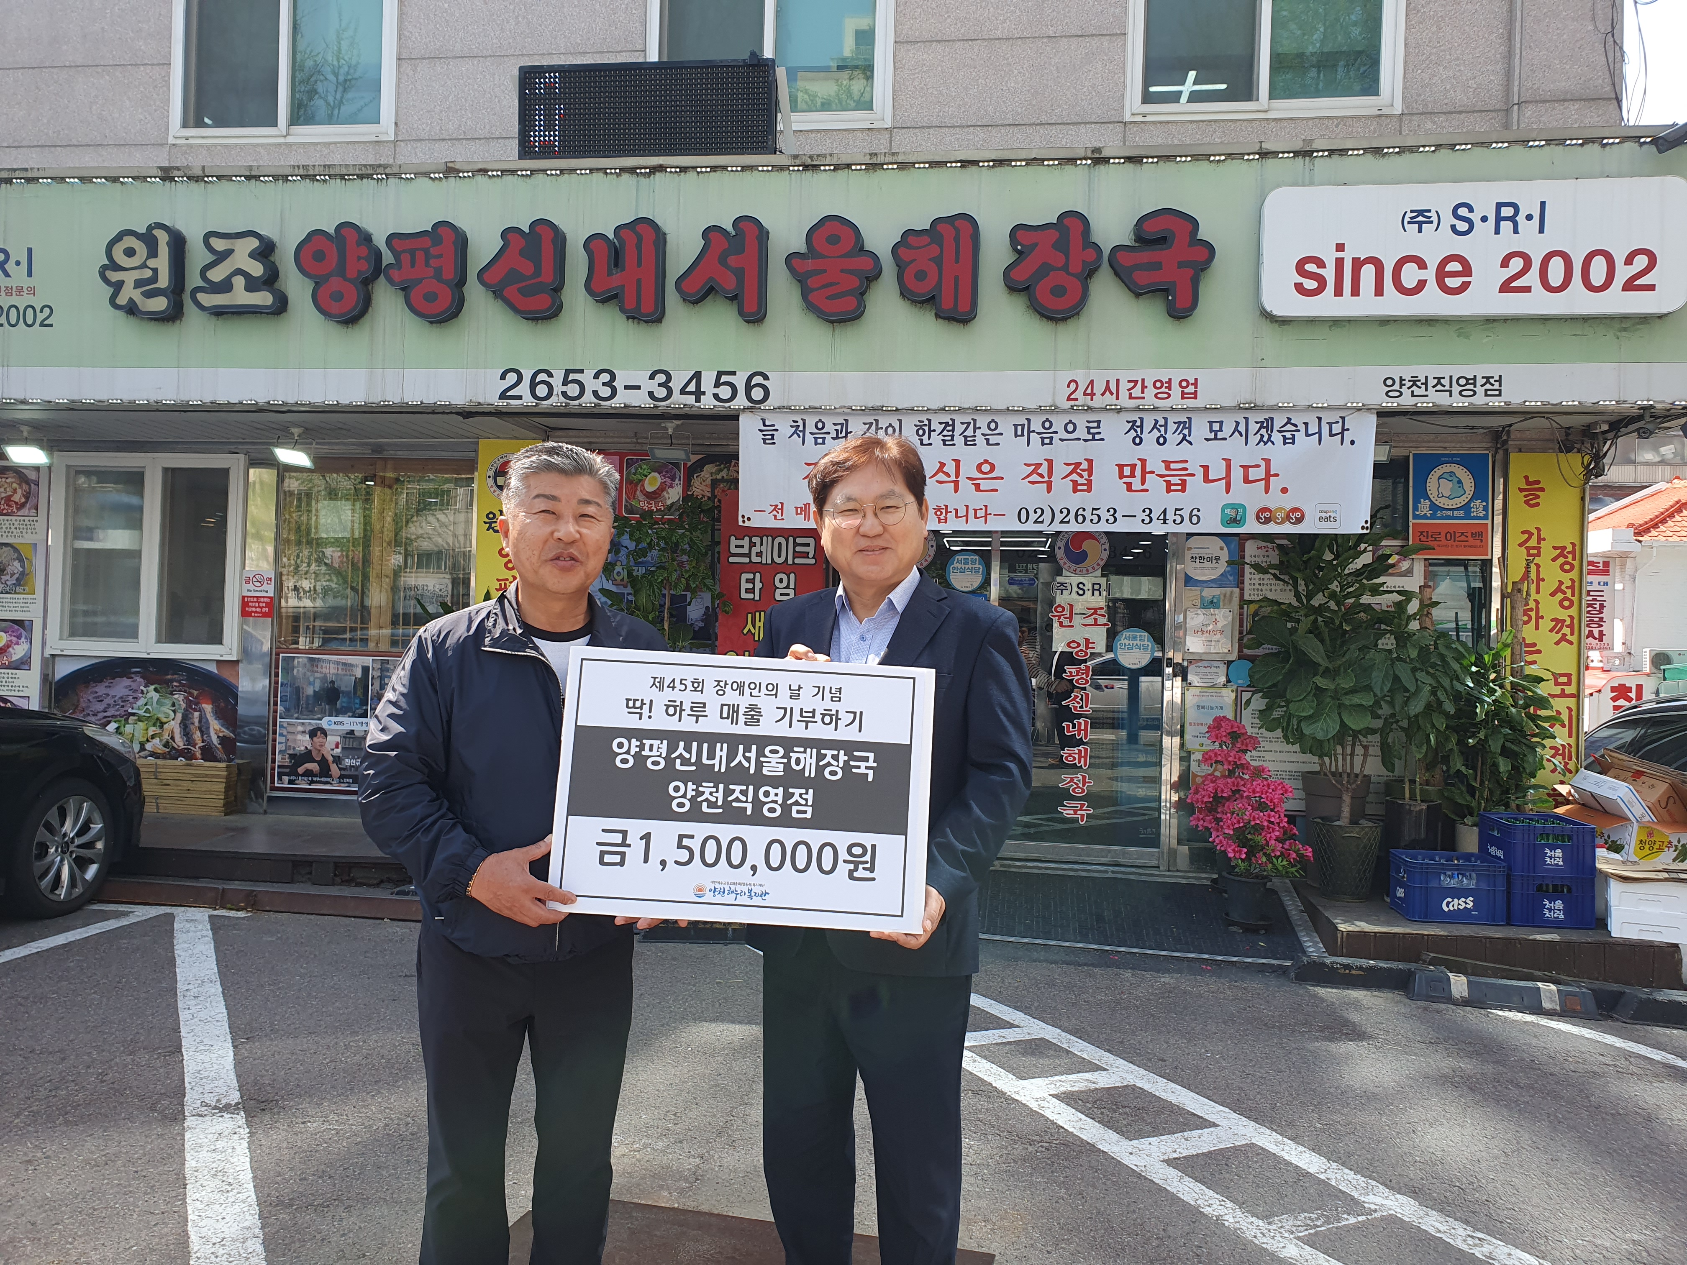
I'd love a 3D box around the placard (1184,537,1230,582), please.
[{"bbox_3d":[2.067,-0.415,7.195,0.251,0.255,0.015,2,-1,8],"label":"placard"}]

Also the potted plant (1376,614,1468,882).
[{"bbox_3d":[3.056,0.624,6.700,0.470,1.420,0.450,2,-1,8],"label":"potted plant"}]

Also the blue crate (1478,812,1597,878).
[{"bbox_3d":[3.360,1.023,6.146,0.368,0.240,0.438,1,0,9],"label":"blue crate"}]

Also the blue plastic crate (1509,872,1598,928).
[{"bbox_3d":[3.354,1.257,6.144,0.368,0.240,0.438,1,0,9],"label":"blue plastic crate"}]

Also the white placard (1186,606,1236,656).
[{"bbox_3d":[2.065,-0.005,7.130,0.255,0.255,0.020,1,0,8],"label":"white placard"}]

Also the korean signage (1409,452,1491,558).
[{"bbox_3d":[3.353,-0.702,6.991,0.422,0.593,0.040,2,-1,8],"label":"korean signage"}]

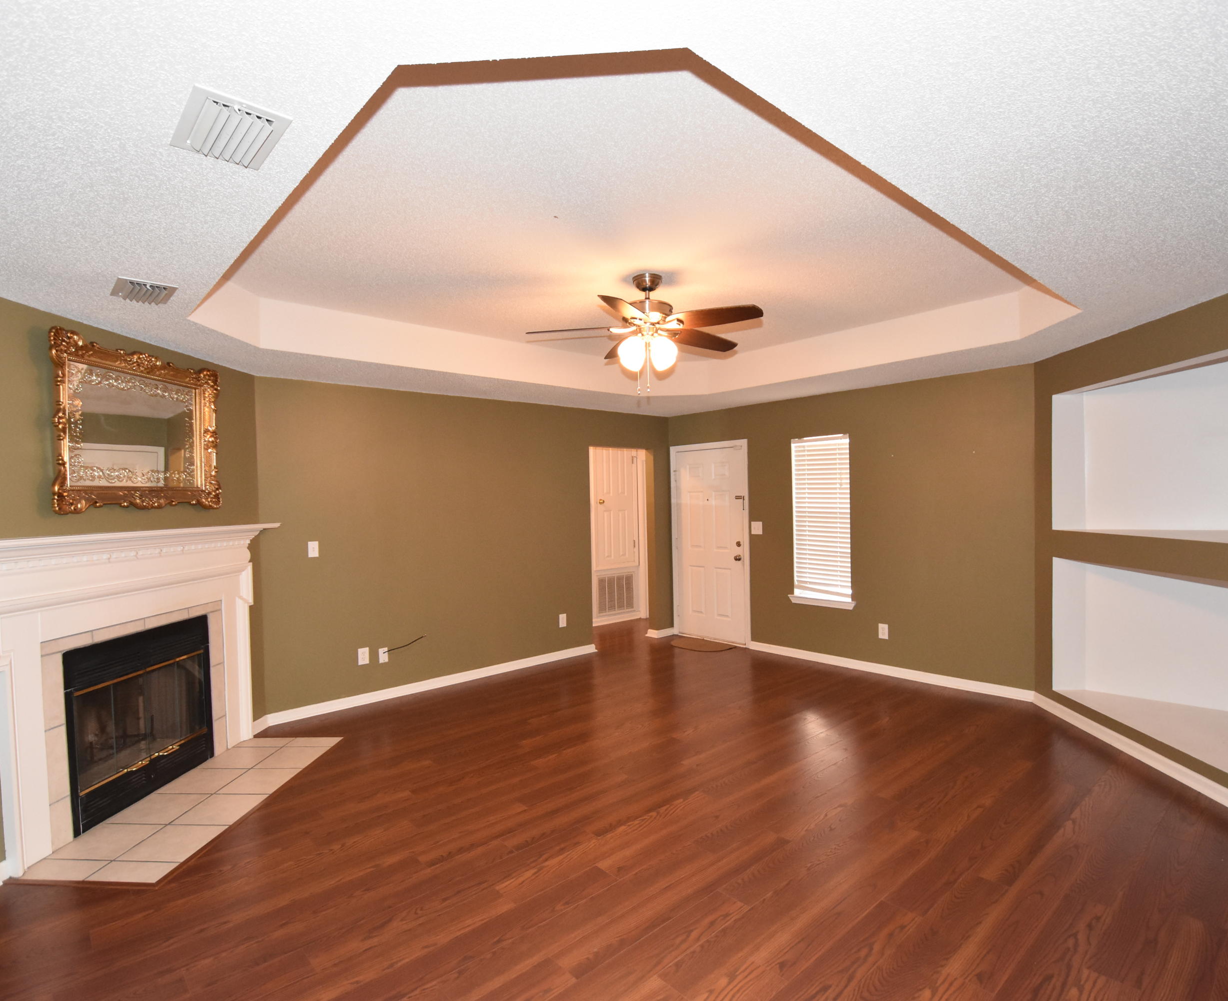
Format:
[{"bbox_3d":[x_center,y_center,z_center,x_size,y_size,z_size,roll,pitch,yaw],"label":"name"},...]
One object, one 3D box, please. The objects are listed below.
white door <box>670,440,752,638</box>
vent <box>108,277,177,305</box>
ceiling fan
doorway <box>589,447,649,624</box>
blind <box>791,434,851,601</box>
[{"bbox_3d":[1.004,0.432,6.587,0.080,2.070,1.000,-2,1,-43],"label":"white door"},{"bbox_3d":[-1.952,-0.855,2.599,0.195,0.030,0.302,-2,1,-43],"label":"vent"},{"bbox_3d":[0.179,-0.905,3.405,1.290,0.655,1.270,-1,1,0],"label":"ceiling fan"},{"bbox_3d":[0.065,0.415,7.350,0.840,2.070,0.120,-2,1,-41],"label":"doorway"},{"bbox_3d":[1.879,0.156,5.651,0.060,1.460,0.565,-2,1,-43],"label":"blind"}]

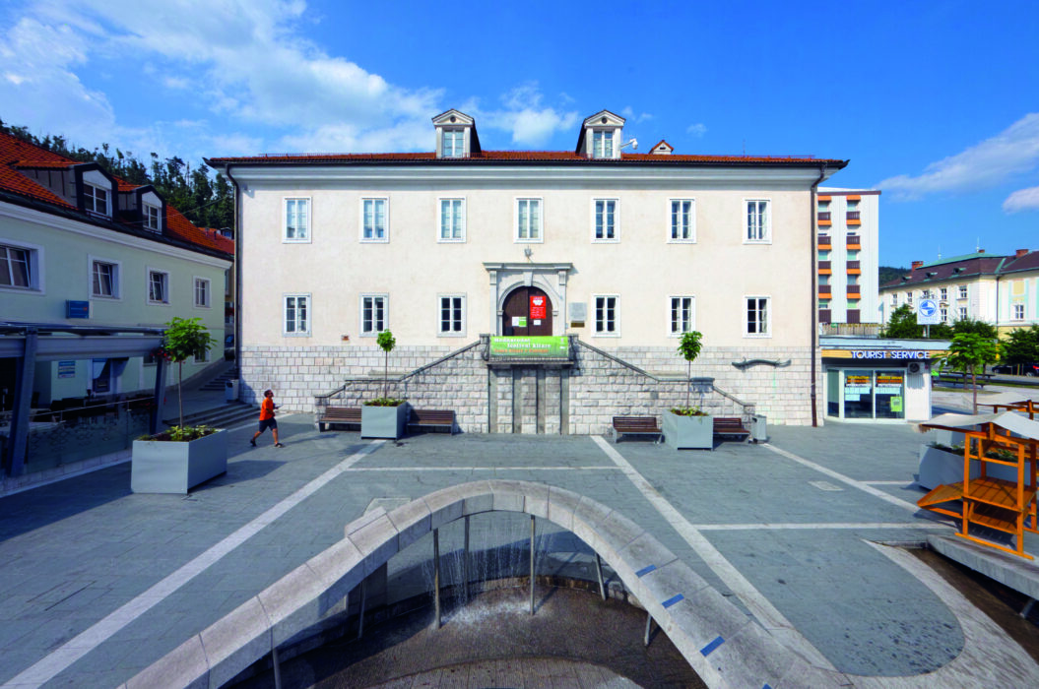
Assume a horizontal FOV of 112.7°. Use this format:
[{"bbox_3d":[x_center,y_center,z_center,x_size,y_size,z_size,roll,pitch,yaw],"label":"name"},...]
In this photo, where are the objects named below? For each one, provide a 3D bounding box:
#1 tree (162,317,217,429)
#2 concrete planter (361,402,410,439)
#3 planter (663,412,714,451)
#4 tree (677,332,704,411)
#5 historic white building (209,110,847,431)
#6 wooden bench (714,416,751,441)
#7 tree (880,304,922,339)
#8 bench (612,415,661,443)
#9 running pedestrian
[{"bbox_3d":[-7.418,0.725,7.780,0.913,2.691,0.913,0,0,-1],"label":"tree"},{"bbox_3d":[-4.657,2.615,12.028,1.170,1.111,1.135,0,0,-1],"label":"concrete planter"},{"bbox_3d":[5.803,2.937,11.969,1.170,1.111,1.147,0,0,-1],"label":"planter"},{"bbox_3d":[5.920,0.959,11.969,0.831,2.831,0.831,0,0,-1],"label":"tree"},{"bbox_3d":[0.351,-4.329,22.581,27.144,15.561,19.422,0,0,-1],"label":"historic white building"},{"bbox_3d":[7.312,3.083,12.379,1.591,0.807,0.655,0,0,-1],"label":"wooden bench"},{"bbox_3d":[37.600,-0.200,34.000,3.200,7.300,3.200,0,0,-1],"label":"tree"},{"bbox_3d":[4.177,3.042,12.355,1.591,0.807,0.655,0,0,-1],"label":"bench"},{"bbox_3d":[-7.670,2.240,10.450,0.920,1.720,0.520,0,0,-9],"label":"running pedestrian"}]

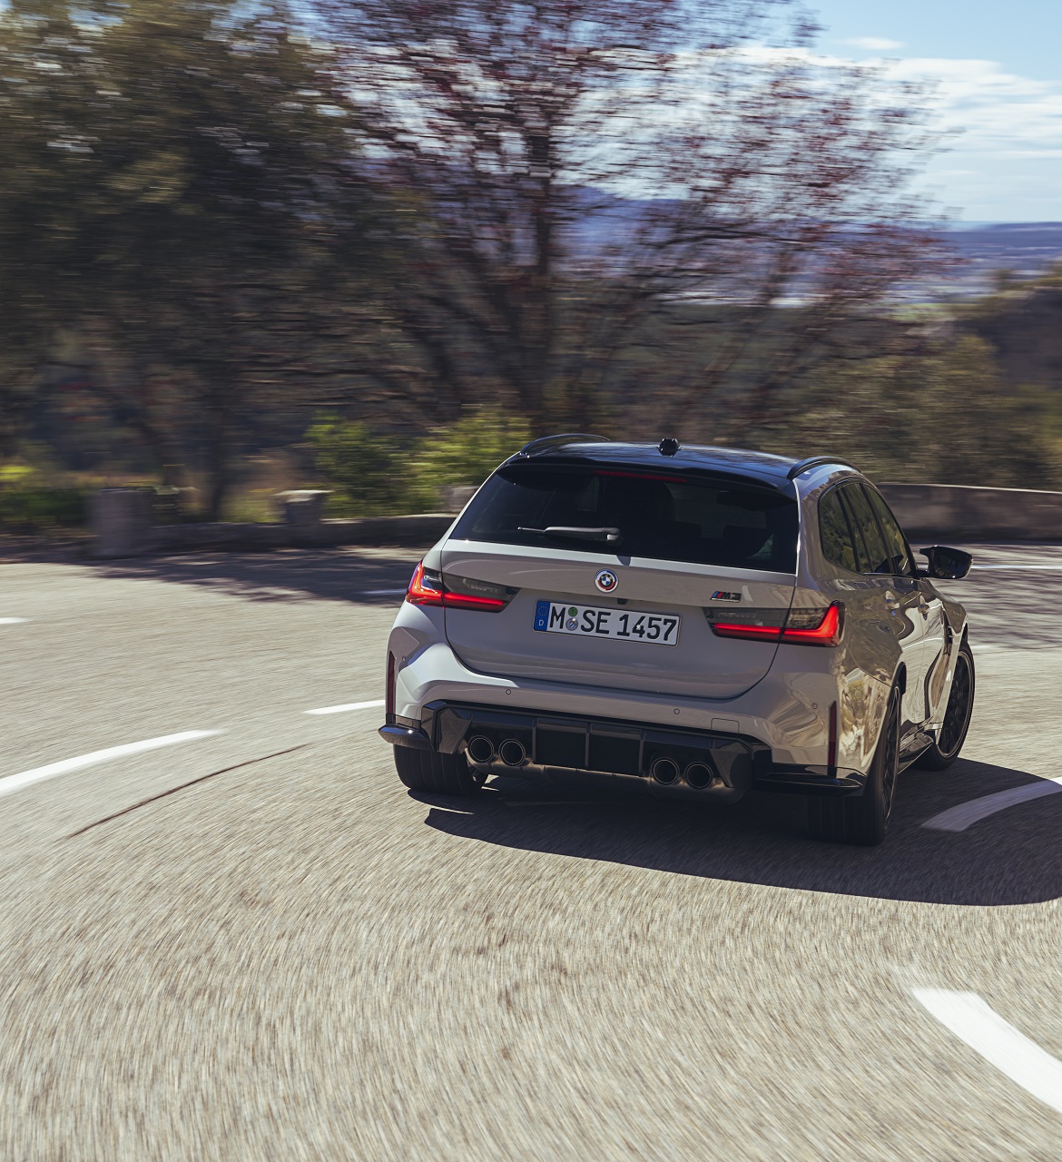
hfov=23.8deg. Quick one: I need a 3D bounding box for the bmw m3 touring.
[{"bbox_3d":[0.847,0.171,11.159,1.960,1.445,4.800,6,3,15],"label":"bmw m3 touring"}]

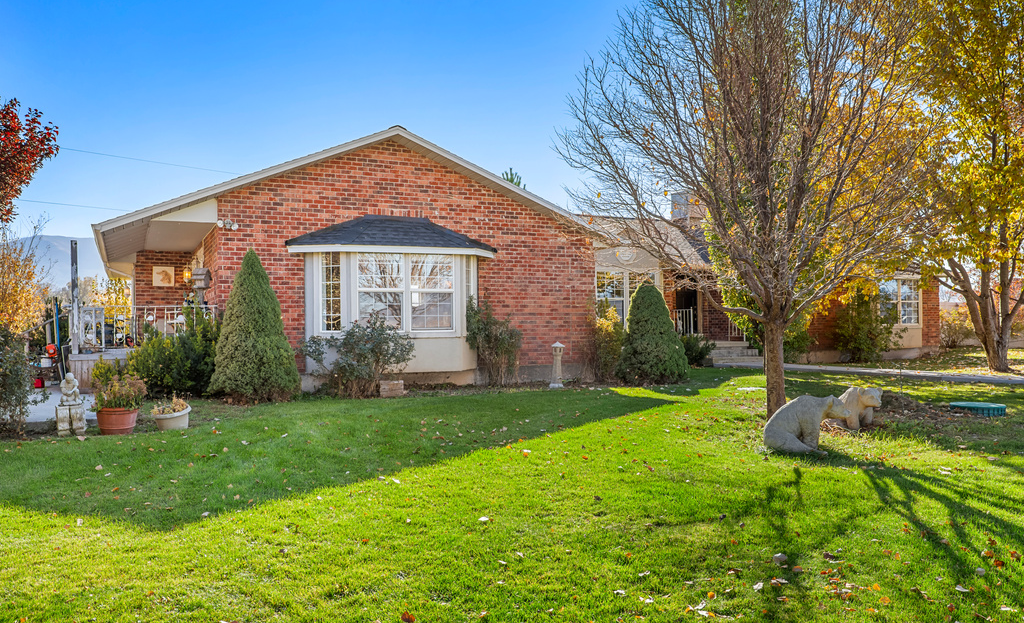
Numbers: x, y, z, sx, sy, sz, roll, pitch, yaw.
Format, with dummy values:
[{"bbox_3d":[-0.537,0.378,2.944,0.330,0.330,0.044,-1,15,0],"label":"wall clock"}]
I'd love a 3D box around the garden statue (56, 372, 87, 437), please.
[{"bbox_3d":[-5.447,1.156,9.850,0.340,0.804,0.330,0,0,-30],"label":"garden statue"}]

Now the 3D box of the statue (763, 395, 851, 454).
[{"bbox_3d":[3.250,1.218,8.750,0.930,0.595,0.470,0,0,6],"label":"statue"}]

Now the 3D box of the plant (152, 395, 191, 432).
[{"bbox_3d":[-4.309,1.287,10.050,0.460,0.467,0.440,0,0,-23],"label":"plant"}]

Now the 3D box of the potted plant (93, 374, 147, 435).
[{"bbox_3d":[-4.903,1.168,9.950,0.610,0.762,0.580,0,0,-26],"label":"potted plant"}]

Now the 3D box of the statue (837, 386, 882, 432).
[{"bbox_3d":[4.380,1.248,10.450,0.450,0.525,0.820,0,0,-43],"label":"statue"}]

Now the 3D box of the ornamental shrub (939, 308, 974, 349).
[{"bbox_3d":[17.222,0.642,31.000,1.450,1.596,1.350,0,0,-26],"label":"ornamental shrub"}]

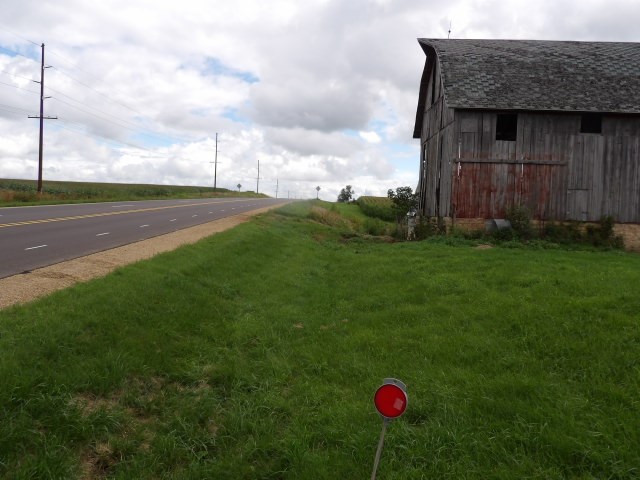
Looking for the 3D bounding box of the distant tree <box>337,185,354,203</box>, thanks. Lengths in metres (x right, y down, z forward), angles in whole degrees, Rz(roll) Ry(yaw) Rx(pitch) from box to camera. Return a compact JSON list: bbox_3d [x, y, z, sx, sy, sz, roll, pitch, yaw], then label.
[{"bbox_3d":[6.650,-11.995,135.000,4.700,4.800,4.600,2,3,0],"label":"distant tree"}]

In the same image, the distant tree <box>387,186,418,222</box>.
[{"bbox_3d":[6.734,-2.758,42.000,2.700,3.200,2.600,2,3,0],"label":"distant tree"}]

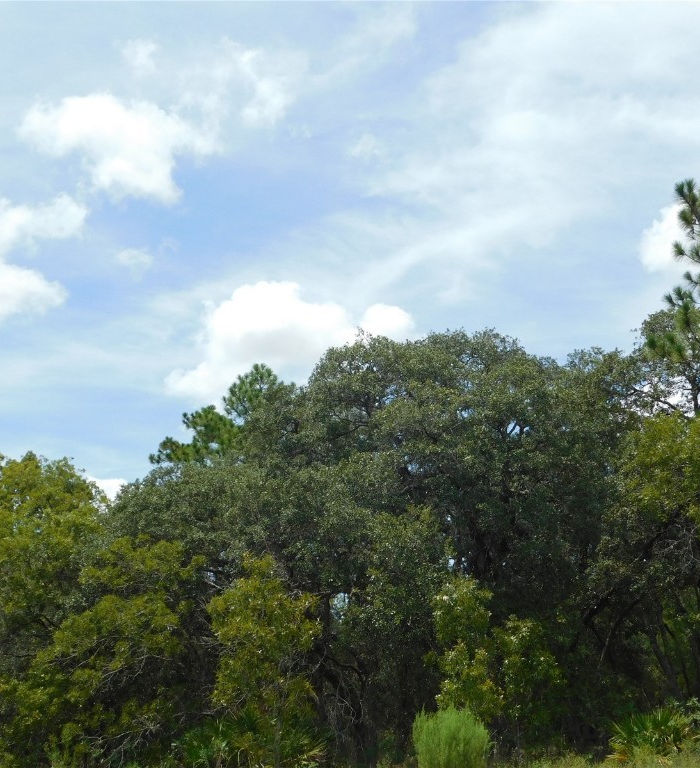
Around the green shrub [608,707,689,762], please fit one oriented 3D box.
[{"bbox_3d":[5.550,6.507,22.000,1.500,1.000,1.300,-3,-14,13],"label":"green shrub"}]

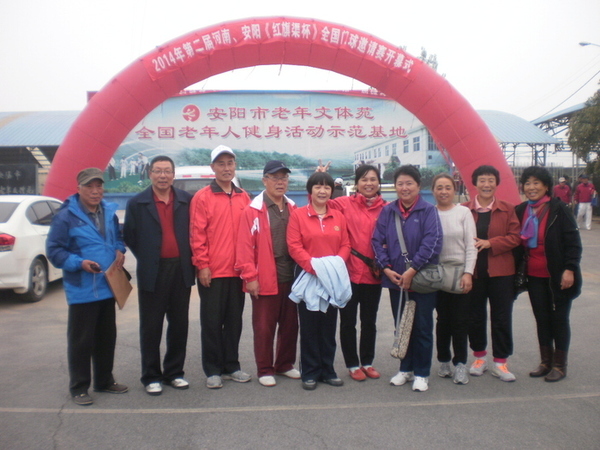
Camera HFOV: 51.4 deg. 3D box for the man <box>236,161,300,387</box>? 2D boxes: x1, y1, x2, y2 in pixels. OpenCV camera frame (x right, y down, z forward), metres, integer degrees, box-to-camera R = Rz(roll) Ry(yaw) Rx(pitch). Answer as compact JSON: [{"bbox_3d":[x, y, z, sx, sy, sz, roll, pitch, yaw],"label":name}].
[{"bbox_3d":[-0.239,0.350,4.740,0.490,1.690,0.340,-2,4,-24],"label":"man"}]

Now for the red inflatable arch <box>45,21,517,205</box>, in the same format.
[{"bbox_3d":[-0.390,-2.024,13.896,11.000,5.135,1.150,0,4,-2],"label":"red inflatable arch"}]

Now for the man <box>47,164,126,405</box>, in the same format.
[{"bbox_3d":[-1.502,0.410,4.430,0.510,1.630,0.370,-2,4,-34],"label":"man"}]

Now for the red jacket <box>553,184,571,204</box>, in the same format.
[{"bbox_3d":[8.279,-0.955,19.680,0.560,0.630,0.300,0,4,5],"label":"red jacket"}]

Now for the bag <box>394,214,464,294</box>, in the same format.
[{"bbox_3d":[0.946,0.216,4.560,0.500,0.570,0.200,0,4,7],"label":"bag"}]

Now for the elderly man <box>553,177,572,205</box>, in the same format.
[{"bbox_3d":[8.287,-0.668,19.699,0.560,1.658,0.360,0,4,5],"label":"elderly man"}]

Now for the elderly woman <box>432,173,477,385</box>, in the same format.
[{"bbox_3d":[1.110,0.388,4.663,0.480,1.547,0.340,1,4,10],"label":"elderly woman"}]

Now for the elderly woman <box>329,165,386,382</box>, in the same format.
[{"bbox_3d":[0.421,0.360,4.820,0.530,1.650,0.340,-1,4,-8],"label":"elderly woman"}]

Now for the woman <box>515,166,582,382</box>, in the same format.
[{"bbox_3d":[1.871,0.361,4.698,0.520,1.596,0.360,2,4,24],"label":"woman"}]

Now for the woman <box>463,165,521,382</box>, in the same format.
[{"bbox_3d":[1.430,0.356,4.710,0.500,1.604,0.360,1,4,12],"label":"woman"}]

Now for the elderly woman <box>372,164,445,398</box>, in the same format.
[{"bbox_3d":[0.775,0.372,4.498,0.520,1.601,0.400,1,4,13],"label":"elderly woman"}]

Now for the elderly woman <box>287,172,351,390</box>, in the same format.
[{"bbox_3d":[0.145,0.405,4.650,0.500,1.600,0.360,0,4,-5],"label":"elderly woman"}]

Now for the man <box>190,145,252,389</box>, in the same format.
[{"bbox_3d":[-0.590,0.300,4.690,0.460,1.780,0.330,-1,4,-20],"label":"man"}]

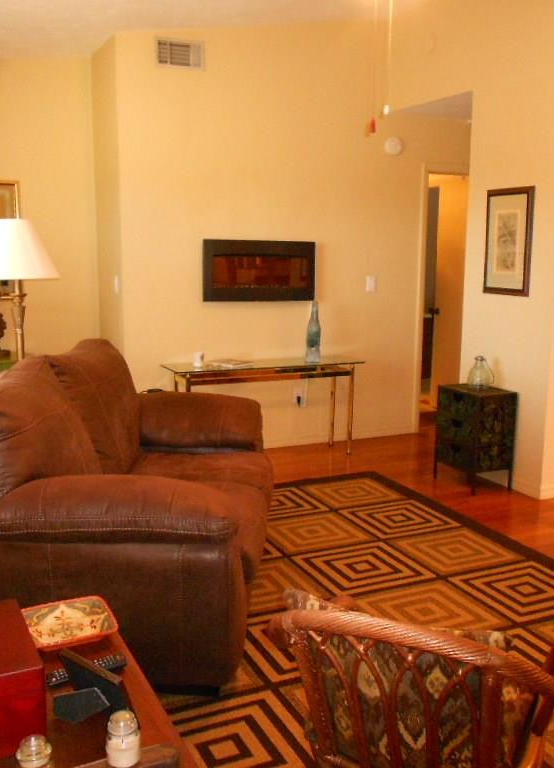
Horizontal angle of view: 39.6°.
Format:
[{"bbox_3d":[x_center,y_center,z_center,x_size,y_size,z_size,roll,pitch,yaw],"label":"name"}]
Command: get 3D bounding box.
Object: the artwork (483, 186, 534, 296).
[{"bbox_3d":[1.402,-0.870,4.711,0.030,0.646,0.425,-4,10,-23],"label":"artwork"}]

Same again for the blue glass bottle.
[{"bbox_3d":[0.268,-0.378,5.589,0.105,0.410,0.105,-4,10,-23],"label":"blue glass bottle"}]

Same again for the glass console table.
[{"bbox_3d":[-0.071,0.186,5.451,1.400,0.670,0.340,-4,10,-23],"label":"glass console table"}]

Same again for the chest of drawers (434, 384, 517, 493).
[{"bbox_3d":[1.237,0.334,4.801,0.280,0.610,0.365,-4,10,-23],"label":"chest of drawers"}]

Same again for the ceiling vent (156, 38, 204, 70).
[{"bbox_3d":[-0.624,-2.151,5.010,0.343,0.183,0.025,-4,10,-23],"label":"ceiling vent"}]

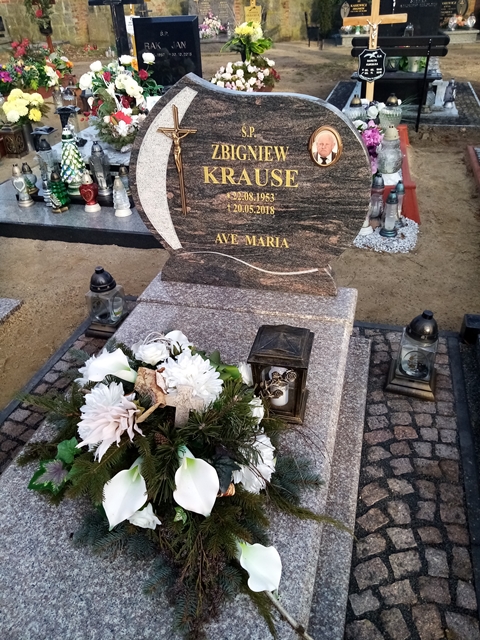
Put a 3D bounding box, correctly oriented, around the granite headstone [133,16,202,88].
[{"bbox_3d":[-0.766,-2.852,5.167,0.652,0.616,0.100,6,37,14],"label":"granite headstone"}]

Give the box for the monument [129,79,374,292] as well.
[{"bbox_3d":[0.029,-0.485,1.802,0.895,0.798,0.110,7,36,14],"label":"monument"}]

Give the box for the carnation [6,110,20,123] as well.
[{"bbox_3d":[-2.206,-1.982,4.683,0.115,0.105,0.115,-12,36,-10],"label":"carnation"}]

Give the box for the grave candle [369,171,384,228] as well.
[{"bbox_3d":[0.815,-0.712,2.852,0.085,0.317,0.085,7,36,14],"label":"grave candle"}]

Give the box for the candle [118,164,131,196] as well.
[{"bbox_3d":[-0.786,-0.965,3.304,0.090,0.205,0.090,6,37,14],"label":"candle"}]

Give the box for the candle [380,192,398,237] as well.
[{"bbox_3d":[0.868,-0.613,2.755,0.102,0.260,0.102,7,36,14],"label":"candle"}]

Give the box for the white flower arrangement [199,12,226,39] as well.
[{"bbox_3d":[-0.560,-5.998,9.791,0.540,0.480,0.440,6,37,14],"label":"white flower arrangement"}]

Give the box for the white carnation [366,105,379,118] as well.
[{"bbox_3d":[1.033,-1.618,3.740,0.085,0.085,0.085,6,37,14],"label":"white carnation"}]

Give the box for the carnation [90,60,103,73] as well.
[{"bbox_3d":[-0.931,-1.644,3.118,0.080,0.071,0.080,7,36,14],"label":"carnation"}]

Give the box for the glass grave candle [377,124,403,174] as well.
[{"bbox_3d":[0.960,-1.093,3.066,0.168,0.281,0.168,7,36,14],"label":"glass grave candle"}]

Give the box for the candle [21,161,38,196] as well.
[{"bbox_3d":[-1.528,-1.020,3.458,0.100,0.205,0.100,6,37,14],"label":"candle"}]

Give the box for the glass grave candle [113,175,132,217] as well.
[{"bbox_3d":[-0.747,-0.791,3.051,0.119,0.249,0.119,7,36,14],"label":"glass grave candle"}]

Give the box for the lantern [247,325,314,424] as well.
[{"bbox_3d":[0.122,0.143,1.359,0.157,0.261,0.151,7,36,14],"label":"lantern"}]

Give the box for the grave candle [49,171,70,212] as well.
[{"bbox_3d":[-1.265,-0.879,3.291,0.120,0.260,0.110,1,36,8],"label":"grave candle"}]

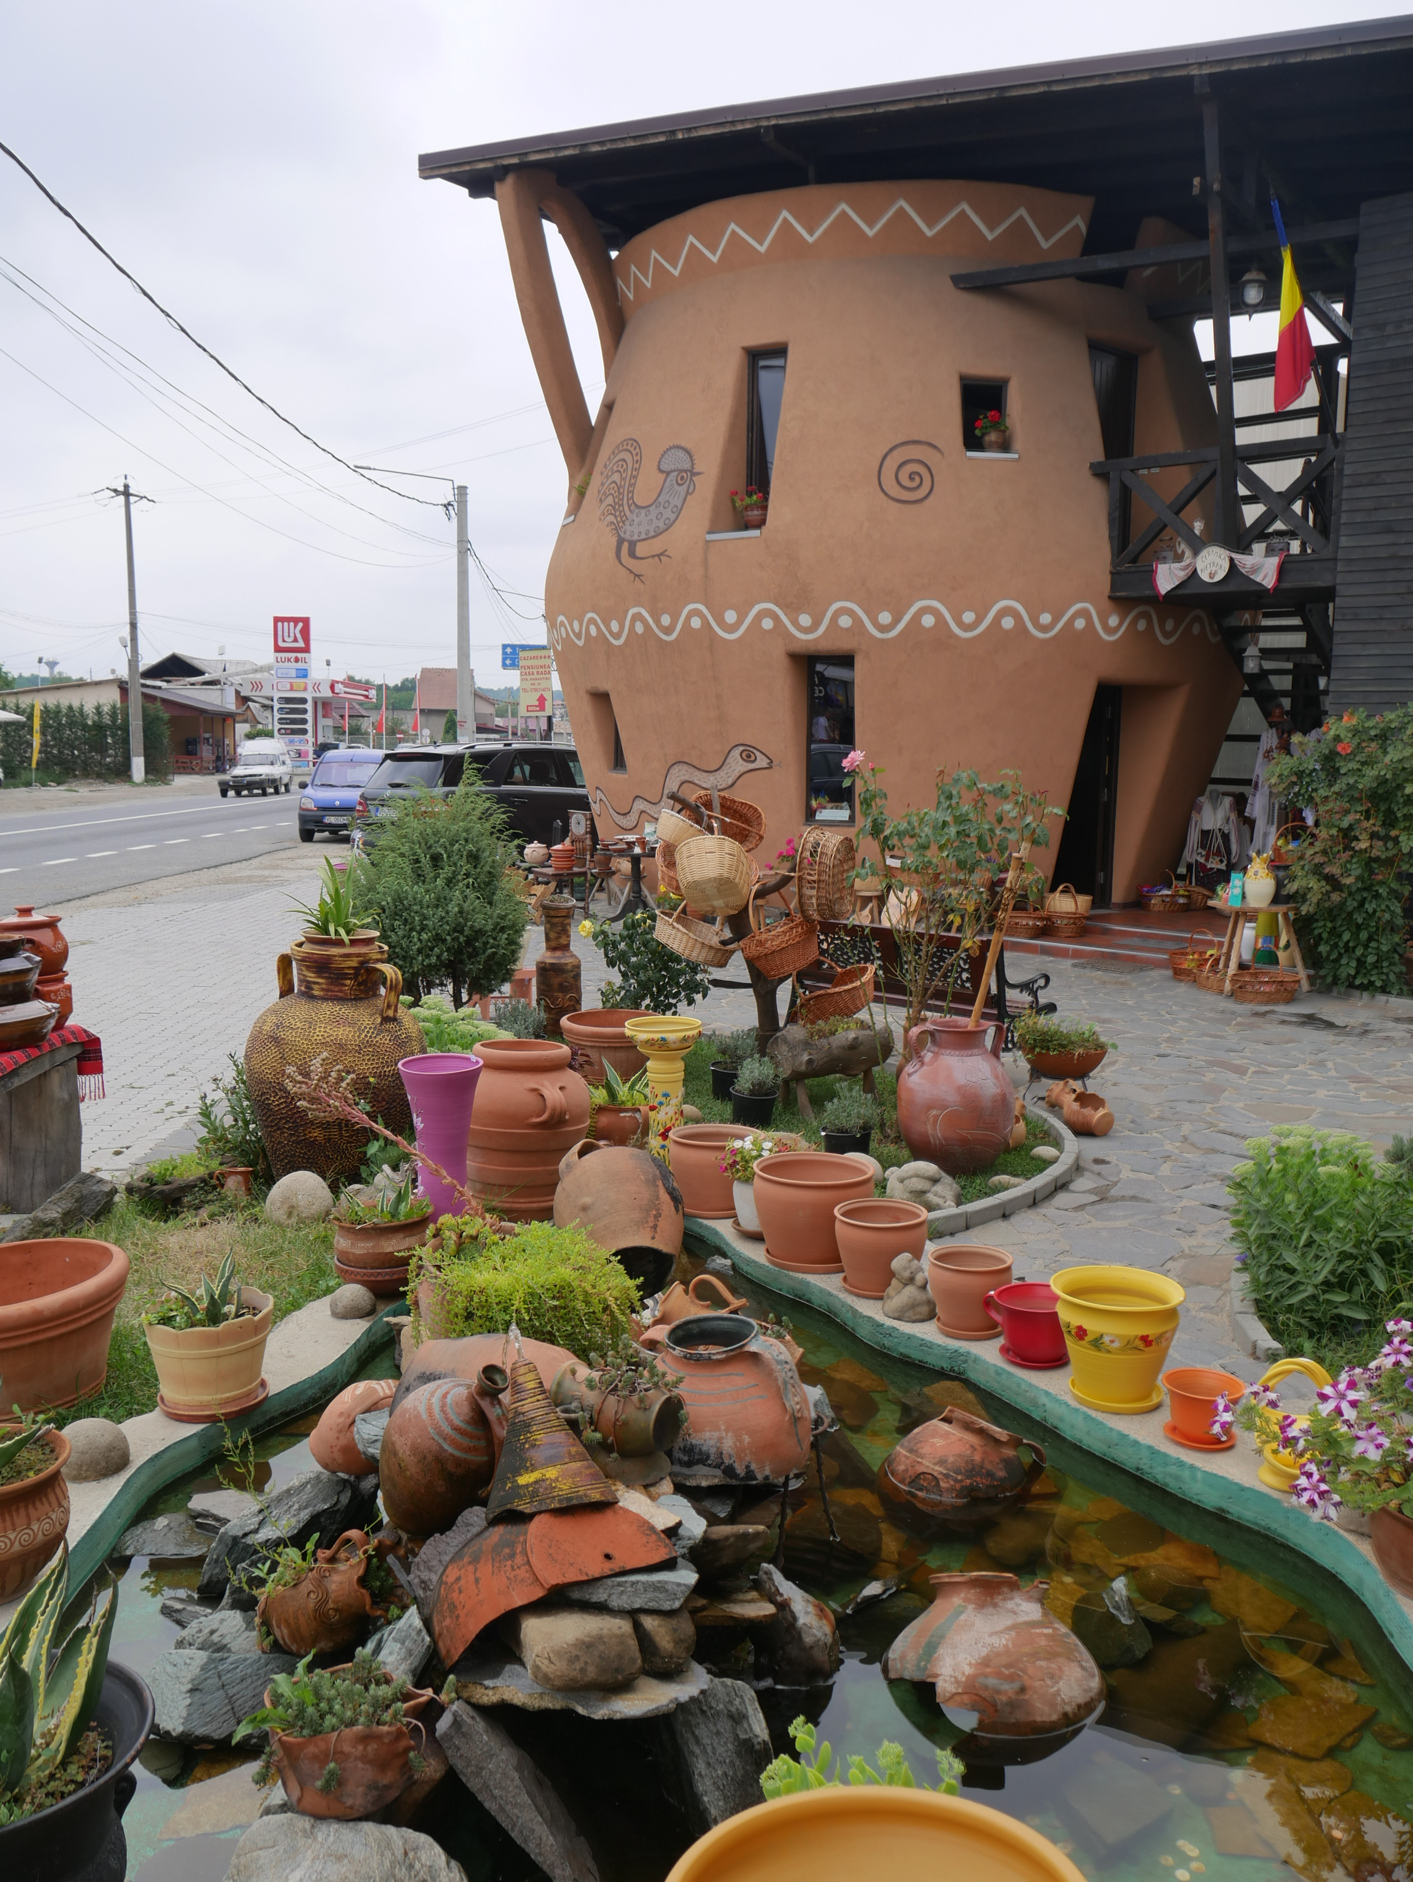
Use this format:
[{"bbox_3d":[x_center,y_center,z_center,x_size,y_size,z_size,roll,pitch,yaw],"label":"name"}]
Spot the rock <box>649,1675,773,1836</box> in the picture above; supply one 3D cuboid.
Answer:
[{"bbox_3d":[0.005,1.423,2.640,0.200,0.300,0.140,-3,8,-19],"label":"rock"}]

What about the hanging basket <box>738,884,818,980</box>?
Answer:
[{"bbox_3d":[0.352,-0.048,7.600,0.430,0.460,0.310,-8,9,42],"label":"hanging basket"}]

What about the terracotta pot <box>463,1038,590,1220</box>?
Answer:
[{"bbox_3d":[-0.638,0.665,5.398,0.470,0.585,0.510,1,7,0],"label":"terracotta pot"}]

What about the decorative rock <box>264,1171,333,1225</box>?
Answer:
[{"bbox_3d":[-1.375,0.865,5.155,0.226,0.170,0.205,0,7,0],"label":"decorative rock"}]

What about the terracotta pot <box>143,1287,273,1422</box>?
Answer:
[{"bbox_3d":[-1.231,1.030,3.788,0.303,0.233,0.303,0,7,0],"label":"terracotta pot"}]

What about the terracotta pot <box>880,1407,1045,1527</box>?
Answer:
[{"bbox_3d":[0.635,1.315,3.800,0.400,0.280,0.350,16,12,-11],"label":"terracotta pot"}]

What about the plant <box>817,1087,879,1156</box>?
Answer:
[{"bbox_3d":[0.584,0.742,6.265,0.250,0.270,0.240,1,7,0],"label":"plant"}]

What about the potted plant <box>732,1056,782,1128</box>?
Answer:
[{"bbox_3d":[0.215,0.648,6.605,0.215,0.299,0.215,1,7,2],"label":"potted plant"}]

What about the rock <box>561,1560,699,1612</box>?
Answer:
[{"bbox_3d":[-0.132,1.083,2.570,0.235,0.065,0.160,1,7,5],"label":"rock"}]

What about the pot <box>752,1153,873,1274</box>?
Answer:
[{"bbox_3d":[0.345,0.876,4.892,0.387,0.299,0.387,0,7,0],"label":"pot"}]

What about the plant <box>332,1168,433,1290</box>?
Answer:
[{"bbox_3d":[-0.991,0.877,4.665,0.303,0.330,0.303,0,7,0],"label":"plant"}]

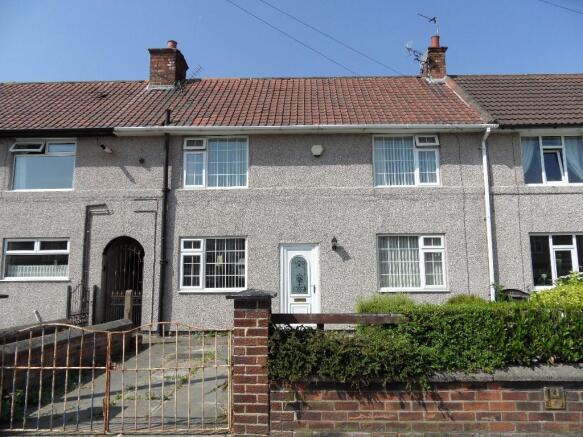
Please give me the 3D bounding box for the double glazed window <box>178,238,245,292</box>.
[{"bbox_3d":[-1.881,1.101,9.804,1.630,1.290,0.120,0,-6,1],"label":"double glazed window"}]

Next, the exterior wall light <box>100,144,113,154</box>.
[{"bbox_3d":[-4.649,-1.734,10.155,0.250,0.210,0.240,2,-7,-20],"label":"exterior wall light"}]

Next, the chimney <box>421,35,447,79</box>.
[{"bbox_3d":[4.733,-5.278,13.460,0.602,1.805,0.850,0,-6,0],"label":"chimney"}]

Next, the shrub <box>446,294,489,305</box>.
[{"bbox_3d":[3.181,1.880,7.279,0.809,1.008,0.728,0,-6,1],"label":"shrub"}]

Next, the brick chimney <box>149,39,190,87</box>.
[{"bbox_3d":[-4.181,-5.157,13.818,0.930,1.950,1.330,0,-6,1],"label":"brick chimney"}]

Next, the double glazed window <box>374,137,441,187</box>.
[{"bbox_3d":[2.843,-1.411,9.999,1.620,1.300,0.120,0,-6,1],"label":"double glazed window"}]

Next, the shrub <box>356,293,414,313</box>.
[{"bbox_3d":[1.711,1.875,7.307,1.069,1.042,0.962,0,-6,1],"label":"shrub"}]

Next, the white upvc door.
[{"bbox_3d":[0.236,1.673,10.015,0.974,2.065,0.100,0,-6,0],"label":"white upvc door"}]

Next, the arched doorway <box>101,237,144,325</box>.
[{"bbox_3d":[-4.117,1.571,9.883,1.050,2.250,0.280,0,-6,1],"label":"arched doorway"}]

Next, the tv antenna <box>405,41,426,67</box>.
[{"bbox_3d":[3.993,-5.317,12.982,0.720,0.520,0.350,3,-7,-30],"label":"tv antenna"}]

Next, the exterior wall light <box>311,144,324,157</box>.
[{"bbox_3d":[0.666,-1.711,10.259,0.321,0.298,0.100,0,-6,0],"label":"exterior wall light"}]

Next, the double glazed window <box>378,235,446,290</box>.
[{"bbox_3d":[3.004,1.095,10.069,1.668,1.387,0.100,0,-6,0],"label":"double glazed window"}]

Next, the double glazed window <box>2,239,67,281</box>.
[{"bbox_3d":[-6.241,1.002,9.895,1.650,1.020,0.120,0,-6,1],"label":"double glazed window"}]

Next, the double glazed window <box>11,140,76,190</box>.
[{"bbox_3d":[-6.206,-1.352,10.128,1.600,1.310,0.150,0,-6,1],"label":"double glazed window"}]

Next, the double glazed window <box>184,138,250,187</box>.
[{"bbox_3d":[-1.912,-1.423,10.349,1.657,1.363,0.100,0,-6,0],"label":"double glazed window"}]

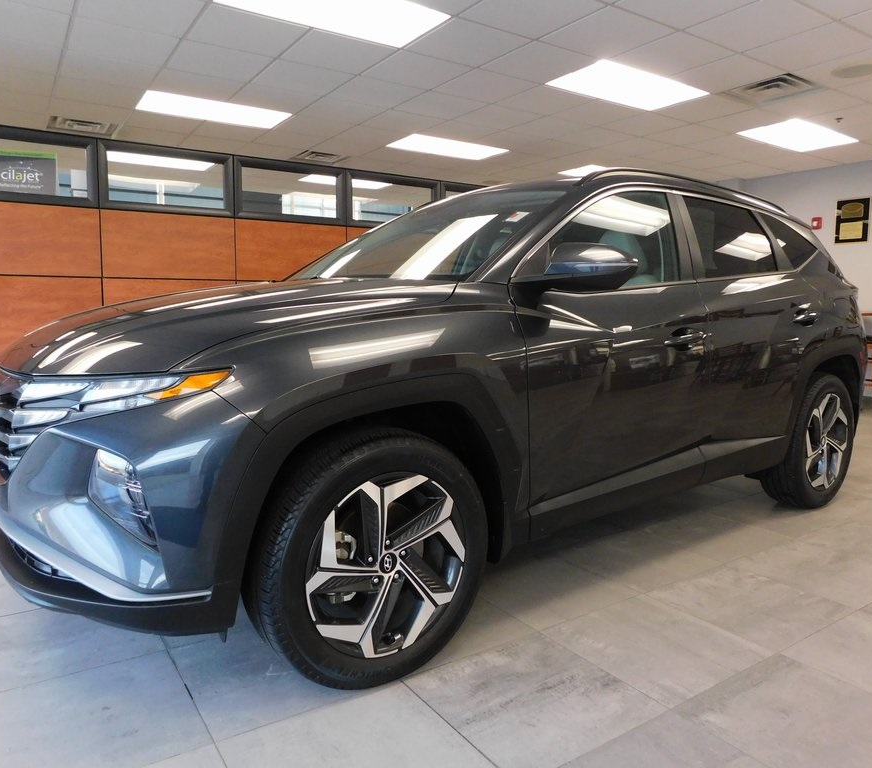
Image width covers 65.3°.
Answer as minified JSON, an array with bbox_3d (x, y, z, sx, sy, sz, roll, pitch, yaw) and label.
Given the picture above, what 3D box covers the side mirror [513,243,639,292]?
[{"bbox_3d":[0.456,-0.365,2.157,0.260,0.180,0.250,-5,8,-38],"label":"side mirror"}]

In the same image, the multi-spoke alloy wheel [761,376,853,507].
[{"bbox_3d":[1.980,0.297,3.617,0.730,0.730,0.235,-5,8,-38],"label":"multi-spoke alloy wheel"}]

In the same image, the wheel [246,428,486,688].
[{"bbox_3d":[-0.180,0.483,1.931,0.730,0.730,0.235,-4,8,-35],"label":"wheel"}]

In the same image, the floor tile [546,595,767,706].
[{"bbox_3d":[0.695,0.820,2.149,0.520,0.010,0.520,-4,8,-34],"label":"floor tile"}]

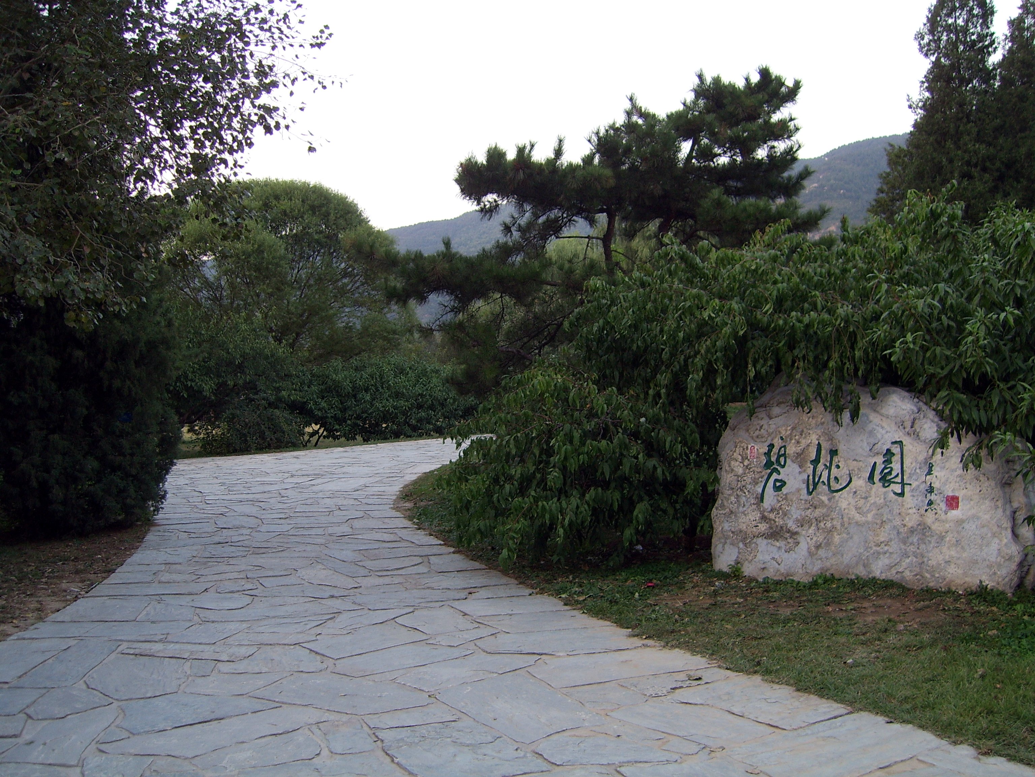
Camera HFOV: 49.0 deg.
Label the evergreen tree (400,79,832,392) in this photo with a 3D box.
[{"bbox_3d":[1.120,-1.360,14.600,5.500,5.400,4.600,0,1,0],"label":"evergreen tree"}]

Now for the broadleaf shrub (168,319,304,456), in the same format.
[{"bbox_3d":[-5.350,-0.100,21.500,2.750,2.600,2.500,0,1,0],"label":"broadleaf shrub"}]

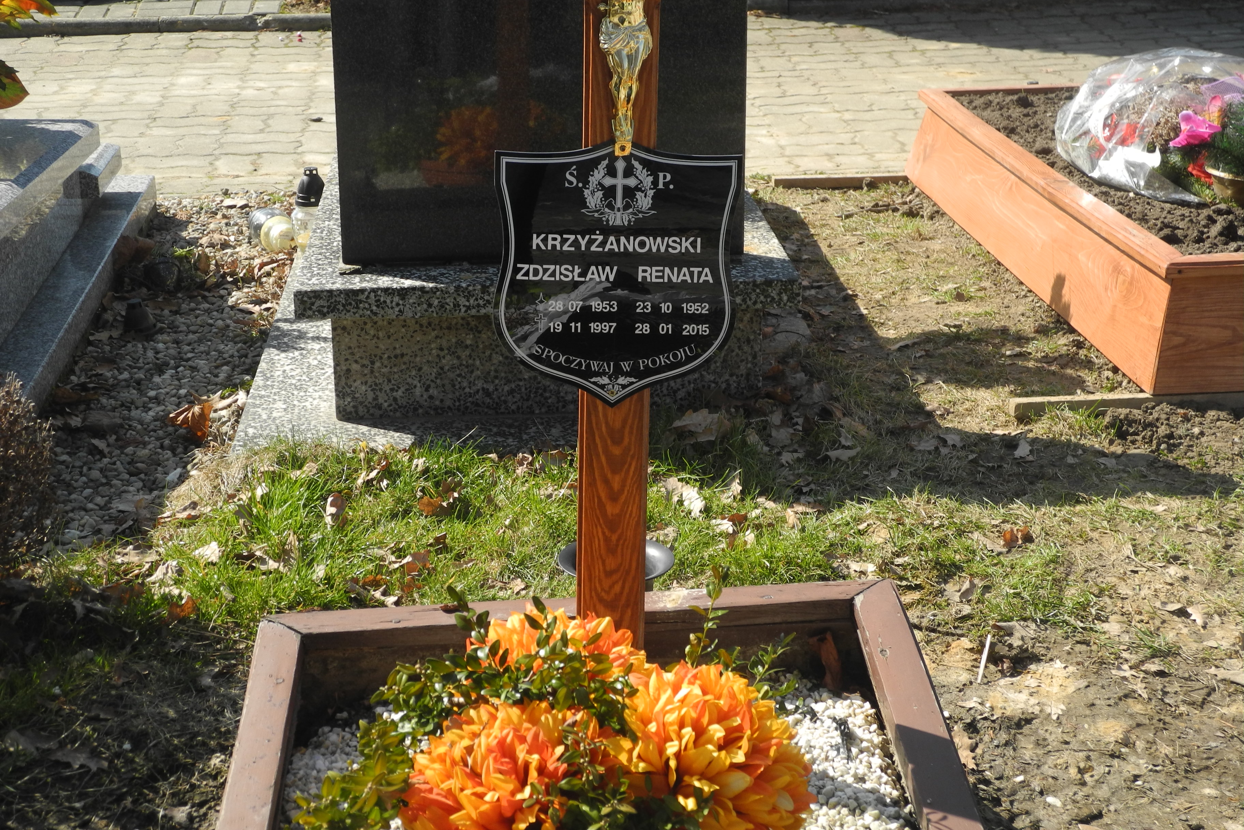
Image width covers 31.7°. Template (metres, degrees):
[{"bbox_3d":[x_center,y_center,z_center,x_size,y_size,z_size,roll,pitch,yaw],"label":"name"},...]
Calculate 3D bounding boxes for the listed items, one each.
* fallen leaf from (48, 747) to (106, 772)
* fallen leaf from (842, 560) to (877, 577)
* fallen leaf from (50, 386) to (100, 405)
[{"bbox_3d":[-0.709,0.446,2.850,0.080,0.020,0.045,4,21,11],"label":"fallen leaf"},{"bbox_3d":[0.387,0.250,3.555,0.057,0.017,0.038,0,21,0],"label":"fallen leaf"},{"bbox_3d":[-1.036,-0.038,4.150,0.092,0.022,0.045,2,21,7],"label":"fallen leaf"}]

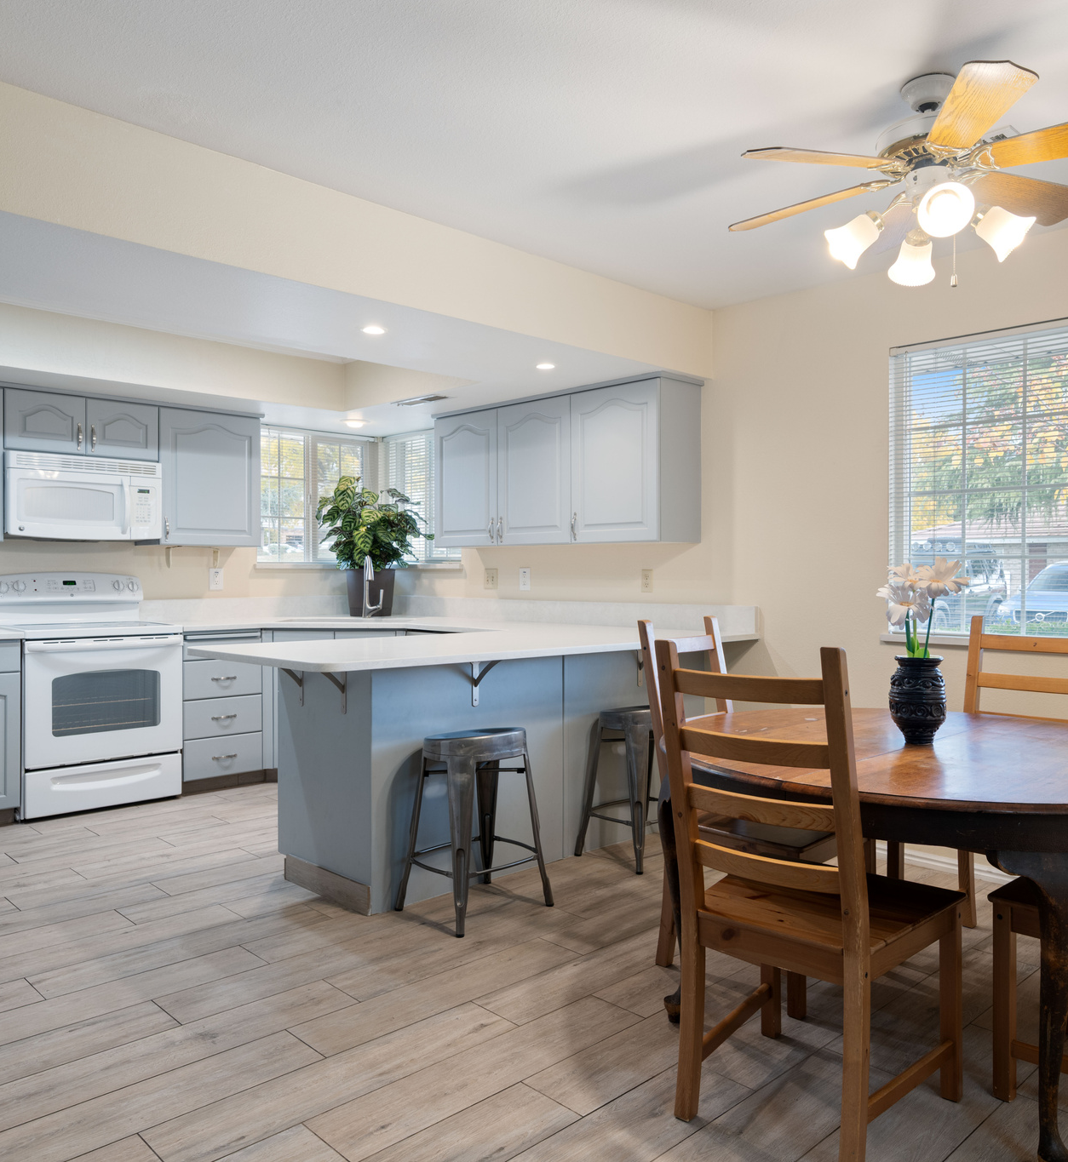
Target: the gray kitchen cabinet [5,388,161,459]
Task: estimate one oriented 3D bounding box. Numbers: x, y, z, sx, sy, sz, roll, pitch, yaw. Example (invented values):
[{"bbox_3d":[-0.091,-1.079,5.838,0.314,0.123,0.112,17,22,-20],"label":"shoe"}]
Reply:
[{"bbox_3d":[-2.472,-0.812,4.968,0.769,0.306,0.325,0,0,-44],"label":"gray kitchen cabinet"}]

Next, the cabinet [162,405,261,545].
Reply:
[{"bbox_3d":[-1.976,-0.582,5.445,0.607,0.768,0.325,0,0,-44],"label":"cabinet"}]

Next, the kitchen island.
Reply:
[{"bbox_3d":[-0.120,0.708,3.873,2.300,0.916,0.998,0,0,-44],"label":"kitchen island"}]

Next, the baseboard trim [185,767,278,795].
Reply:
[{"bbox_3d":[-1.710,1.106,5.171,0.560,0.090,0.030,0,1,-43],"label":"baseboard trim"}]

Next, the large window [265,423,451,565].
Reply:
[{"bbox_3d":[-1.114,-0.553,5.885,0.940,0.890,0.940,0,1,-43],"label":"large window"}]

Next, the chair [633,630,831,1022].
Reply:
[{"bbox_3d":[0.677,0.654,2.833,0.555,1.050,0.495,1,1,42],"label":"chair"}]

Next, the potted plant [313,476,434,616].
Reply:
[{"bbox_3d":[-1.052,-0.215,6.141,0.730,0.910,0.680,0,0,0],"label":"potted plant"}]

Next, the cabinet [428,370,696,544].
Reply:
[{"bbox_3d":[0.118,-0.583,5.053,0.321,0.780,1.716,0,0,-44],"label":"cabinet"}]

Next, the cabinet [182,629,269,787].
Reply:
[{"bbox_3d":[-1.910,0.676,5.314,0.495,0.806,0.616,0,0,-44],"label":"cabinet"}]

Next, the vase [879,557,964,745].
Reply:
[{"bbox_3d":[1.050,0.184,2.497,0.220,0.493,0.200,0,0,23],"label":"vase"}]

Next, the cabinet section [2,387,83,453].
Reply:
[{"bbox_3d":[-2.609,-0.806,4.833,0.383,0.296,0.325,0,-1,-43],"label":"cabinet section"}]

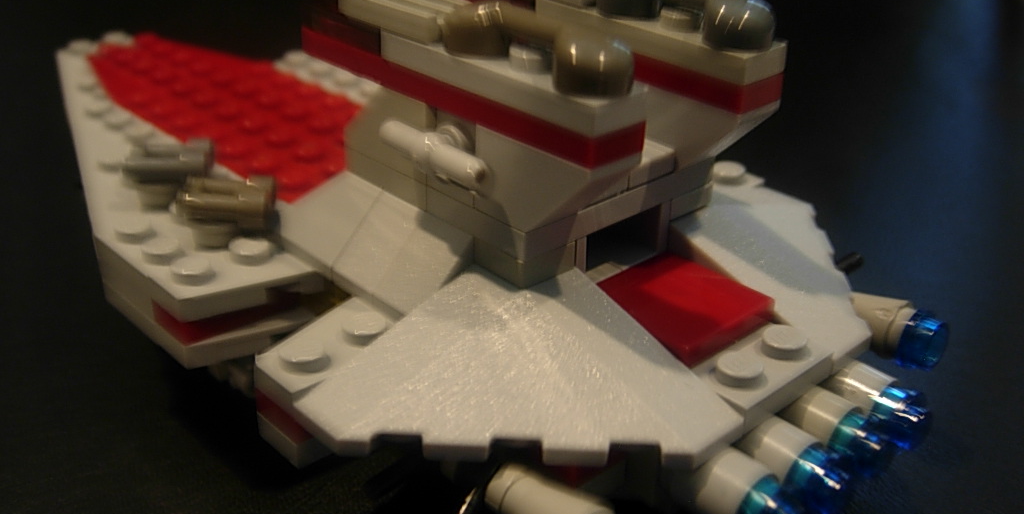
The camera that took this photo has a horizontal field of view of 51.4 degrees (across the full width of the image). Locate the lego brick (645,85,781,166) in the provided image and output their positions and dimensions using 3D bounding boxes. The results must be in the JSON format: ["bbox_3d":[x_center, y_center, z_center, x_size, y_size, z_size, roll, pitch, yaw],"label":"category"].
[{"bbox_3d":[0.022,-0.015,0.125,0.008,0.010,0.016,-23,36,-39],"label":"lego brick"}]

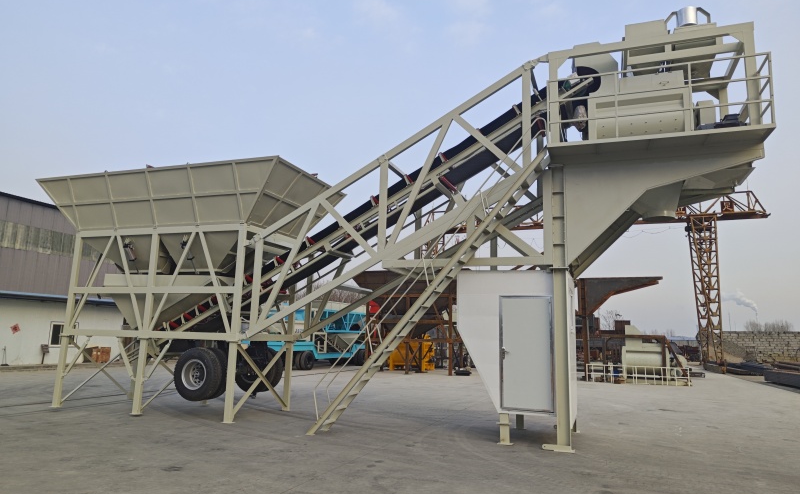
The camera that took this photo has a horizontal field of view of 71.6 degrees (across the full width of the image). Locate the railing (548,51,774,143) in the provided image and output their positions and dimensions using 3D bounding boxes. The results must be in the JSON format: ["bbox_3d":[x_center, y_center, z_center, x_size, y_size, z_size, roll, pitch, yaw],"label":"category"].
[{"bbox_3d":[4.060,-2.236,8.914,3.200,1.124,0.607,-2,-10,20],"label":"railing"}]

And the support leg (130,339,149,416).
[{"bbox_3d":[-5.415,2.703,11.572,0.192,1.533,0.192,-2,-10,20],"label":"support leg"}]

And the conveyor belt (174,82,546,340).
[{"bbox_3d":[-0.889,-0.283,11.660,9.988,0.526,1.114,-32,-18,12],"label":"conveyor belt"}]

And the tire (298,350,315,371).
[{"bbox_3d":[-4.965,6.034,29.550,0.284,1.033,1.033,-3,-11,26],"label":"tire"}]

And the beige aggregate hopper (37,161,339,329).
[{"bbox_3d":[-4.913,0.230,13.009,6.379,3.351,3.088,-2,-10,20],"label":"beige aggregate hopper"}]

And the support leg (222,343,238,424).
[{"bbox_3d":[-3.301,2.630,10.821,0.192,1.530,0.192,-2,-10,20],"label":"support leg"}]

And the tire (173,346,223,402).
[{"bbox_3d":[-4.021,2.559,11.079,1.033,1.033,0.284,-2,-10,20],"label":"tire"}]

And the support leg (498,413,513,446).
[{"bbox_3d":[1.740,3.014,9.193,0.213,0.475,0.213,-2,-10,20],"label":"support leg"}]

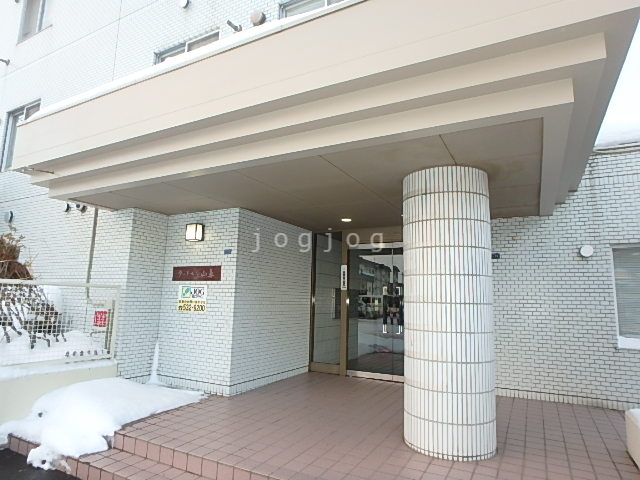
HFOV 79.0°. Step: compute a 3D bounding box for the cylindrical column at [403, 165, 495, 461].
[{"bbox_3d":[1.155,0.595,3.550,0.770,2.370,0.770,-3,-10,28],"label":"cylindrical column"}]

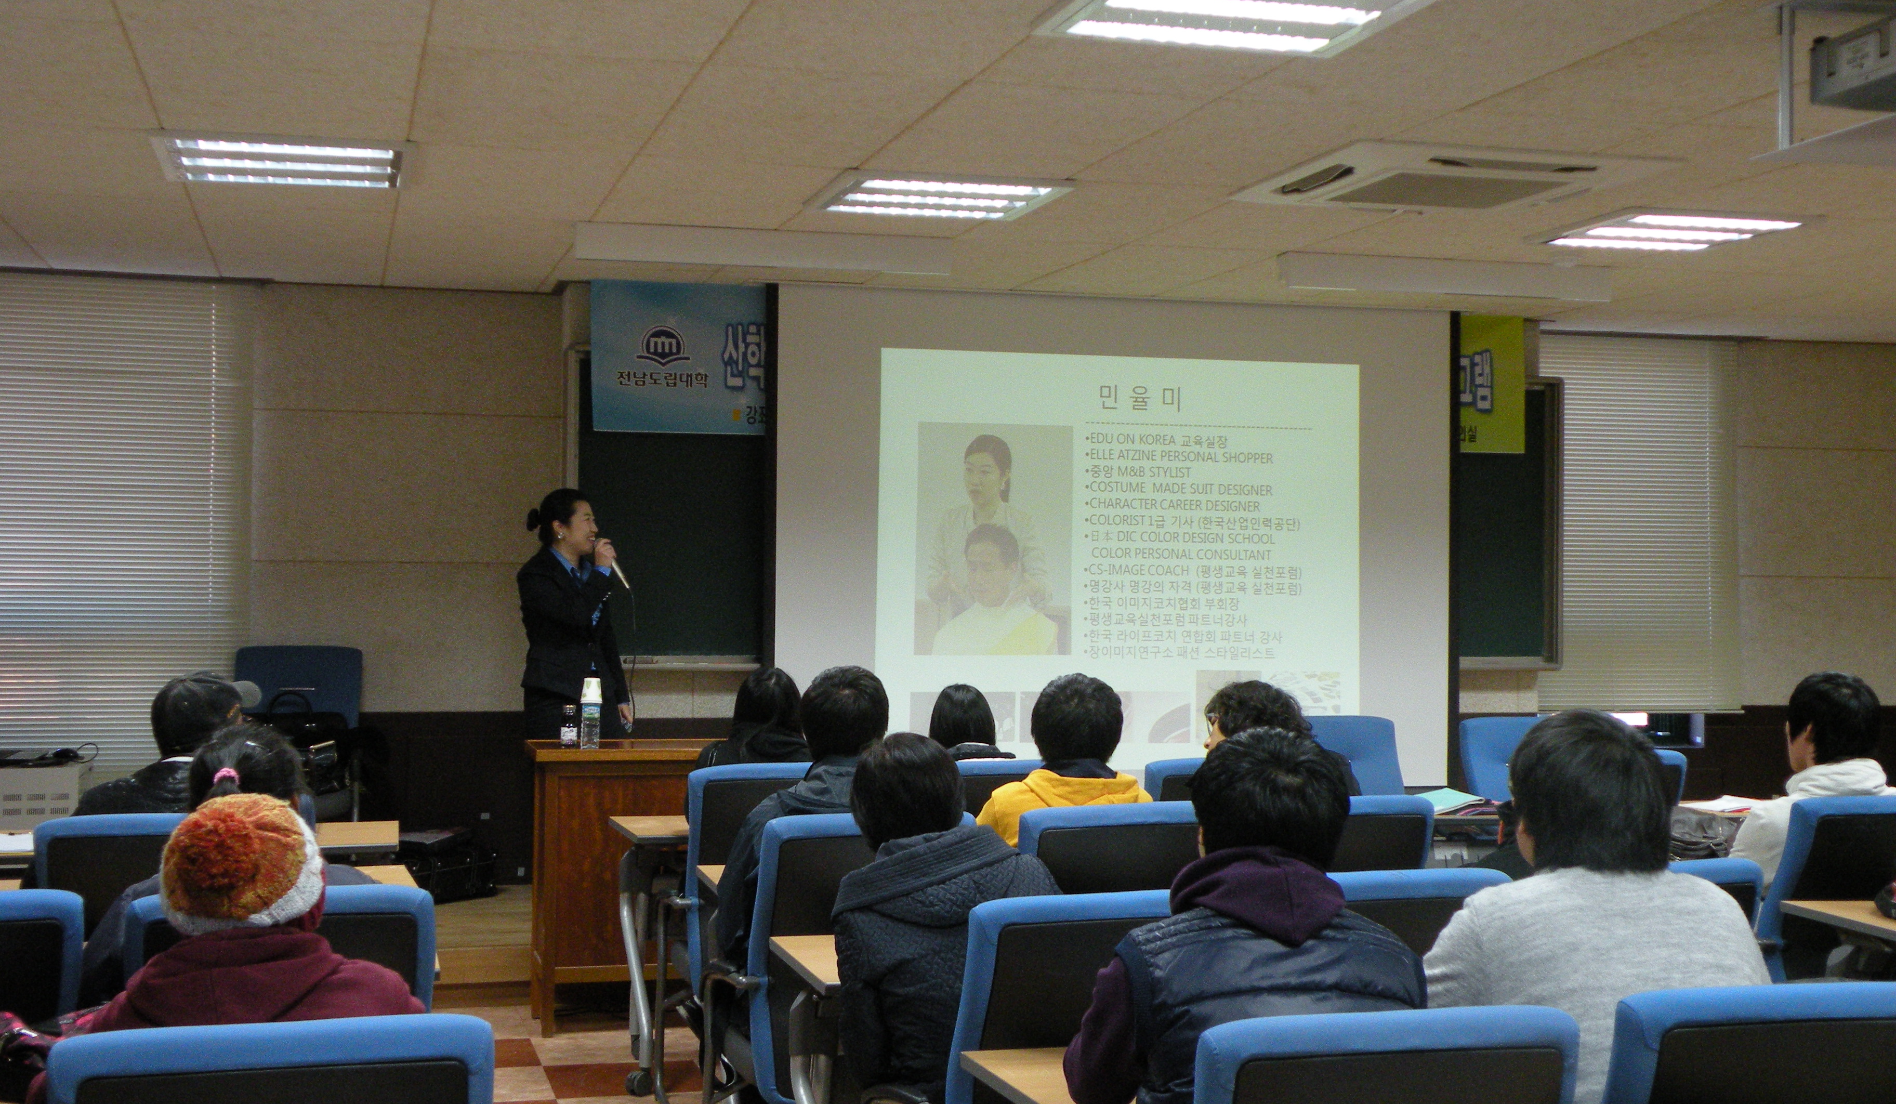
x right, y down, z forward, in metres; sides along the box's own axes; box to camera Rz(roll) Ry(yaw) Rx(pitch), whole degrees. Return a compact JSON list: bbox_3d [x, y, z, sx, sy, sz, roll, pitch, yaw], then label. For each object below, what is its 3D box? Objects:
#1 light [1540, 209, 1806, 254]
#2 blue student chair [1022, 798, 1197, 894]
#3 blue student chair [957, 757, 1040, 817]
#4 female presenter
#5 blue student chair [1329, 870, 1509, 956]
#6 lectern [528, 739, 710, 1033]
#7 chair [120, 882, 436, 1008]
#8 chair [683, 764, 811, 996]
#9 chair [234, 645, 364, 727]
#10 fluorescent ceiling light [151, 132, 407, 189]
[{"bbox_3d":[2.281,-1.050,7.356,0.660,0.080,0.660,0,-1,-15],"label":"light"},{"bbox_3d":[0.311,1.055,5.403,0.530,0.970,0.600,0,-1,-15],"label":"blue student chair"},{"bbox_3d":[0.024,1.072,6.906,0.530,0.940,0.600,0,0,-15],"label":"blue student chair"},{"bbox_3d":[-1.345,0.557,8.147,0.340,1.572,0.460,0,-1,33],"label":"female presenter"},{"bbox_3d":[0.744,1.058,4.490,0.530,0.940,0.600,0,0,-15],"label":"blue student chair"},{"bbox_3d":[-0.937,1.099,7.678,0.900,0.920,0.470,0,-1,-15],"label":"lectern"},{"bbox_3d":[-1.204,1.044,4.185,0.530,0.940,0.600,0,0,-15],"label":"chair"},{"bbox_3d":[-0.518,1.061,6.341,0.530,0.970,0.600,0,-1,-15],"label":"chair"},{"bbox_3d":[-2.342,0.832,8.165,0.530,0.970,0.600,0,-1,-7],"label":"chair"},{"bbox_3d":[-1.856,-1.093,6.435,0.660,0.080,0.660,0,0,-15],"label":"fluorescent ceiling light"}]

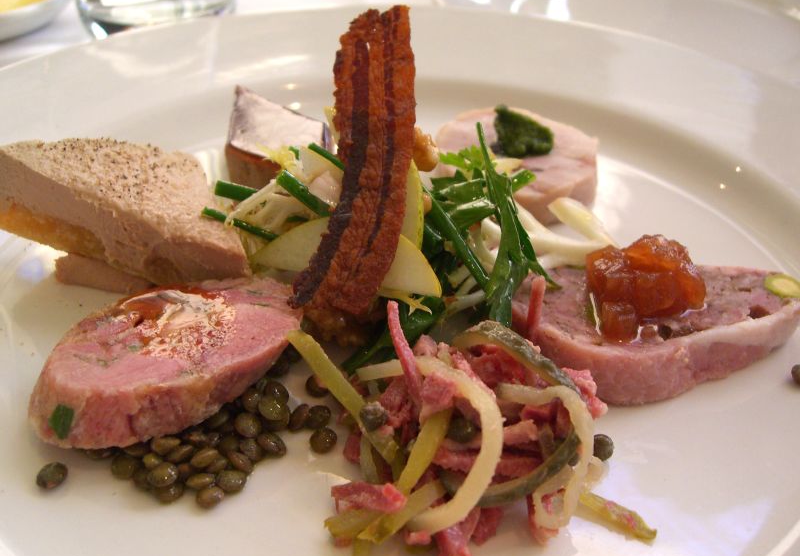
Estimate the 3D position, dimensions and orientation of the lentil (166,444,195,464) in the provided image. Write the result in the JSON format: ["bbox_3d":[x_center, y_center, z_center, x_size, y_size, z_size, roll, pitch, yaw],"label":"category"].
[{"bbox_3d":[-0.042,0.034,0.169,0.006,0.003,0.006,-29,-3,20],"label":"lentil"}]

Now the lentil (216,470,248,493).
[{"bbox_3d":[-0.034,0.041,0.178,0.006,0.004,0.006,1,35,0],"label":"lentil"}]

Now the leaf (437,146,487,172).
[{"bbox_3d":[0.016,-0.031,0.232,0.013,0.004,0.009,1,57,0],"label":"leaf"}]

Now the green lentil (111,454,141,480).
[{"bbox_3d":[-0.056,0.039,0.181,0.006,0.004,0.006,1,35,0],"label":"green lentil"}]

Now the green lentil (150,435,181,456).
[{"bbox_3d":[-0.048,0.035,0.181,0.006,0.004,0.006,-9,14,0],"label":"green lentil"}]

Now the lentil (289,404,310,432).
[{"bbox_3d":[-0.021,0.029,0.184,0.004,0.006,0.006,26,31,-24],"label":"lentil"}]

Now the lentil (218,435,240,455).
[{"bbox_3d":[-0.033,0.033,0.172,0.006,0.003,0.006,1,37,-1],"label":"lentil"}]

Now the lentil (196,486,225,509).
[{"bbox_3d":[-0.038,0.044,0.175,0.006,0.004,0.006,-16,28,0],"label":"lentil"}]

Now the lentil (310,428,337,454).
[{"bbox_3d":[-0.016,0.033,0.179,0.006,0.004,0.006,2,72,-6],"label":"lentil"}]

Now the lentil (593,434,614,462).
[{"bbox_3d":[0.040,0.034,0.177,0.006,0.006,0.004,27,-5,-17],"label":"lentil"}]

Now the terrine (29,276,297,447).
[{"bbox_3d":[-0.048,0.017,0.181,0.054,0.015,0.031,-16,43,-28],"label":"terrine"}]

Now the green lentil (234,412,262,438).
[{"bbox_3d":[-0.030,0.029,0.174,0.006,0.003,0.006,5,48,-4],"label":"green lentil"}]

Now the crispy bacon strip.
[{"bbox_3d":[-0.008,-0.026,0.202,0.022,0.073,0.010,12,15,-1],"label":"crispy bacon strip"}]

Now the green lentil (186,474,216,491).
[{"bbox_3d":[-0.037,0.038,0.165,0.006,0.003,0.006,-17,-6,13],"label":"green lentil"}]

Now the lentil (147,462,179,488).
[{"bbox_3d":[-0.047,0.039,0.175,0.006,0.004,0.006,1,35,0],"label":"lentil"}]

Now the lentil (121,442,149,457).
[{"bbox_3d":[-0.056,0.036,0.185,0.006,0.004,0.006,1,35,0],"label":"lentil"}]

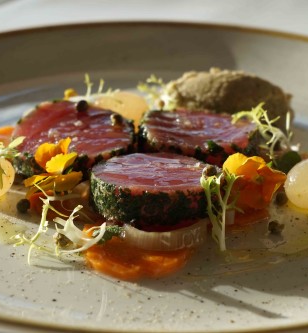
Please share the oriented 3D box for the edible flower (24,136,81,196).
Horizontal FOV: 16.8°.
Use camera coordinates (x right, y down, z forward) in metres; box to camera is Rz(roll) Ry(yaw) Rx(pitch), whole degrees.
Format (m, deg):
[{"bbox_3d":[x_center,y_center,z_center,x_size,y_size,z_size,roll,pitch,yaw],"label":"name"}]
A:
[{"bbox_3d":[-0.038,0.000,0.393,0.020,0.019,0.017,20,32,35],"label":"edible flower"}]

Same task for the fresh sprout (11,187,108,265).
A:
[{"bbox_3d":[-0.033,0.020,0.359,0.034,0.019,0.026,1,25,0],"label":"fresh sprout"}]

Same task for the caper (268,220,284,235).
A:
[{"bbox_3d":[0.044,0.022,0.373,0.006,0.005,0.006,1,25,0],"label":"caper"}]

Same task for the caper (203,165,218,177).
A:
[{"bbox_3d":[0.021,0.002,0.380,0.005,0.005,0.005,1,25,0],"label":"caper"}]

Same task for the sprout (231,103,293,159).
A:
[{"bbox_3d":[0.043,-0.014,0.419,0.025,0.021,0.016,1,25,0],"label":"sprout"}]

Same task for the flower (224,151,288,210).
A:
[{"bbox_3d":[0.039,0.006,0.396,0.024,0.021,0.014,-4,25,-10],"label":"flower"}]

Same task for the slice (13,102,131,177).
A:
[{"bbox_3d":[-0.032,-0.009,0.416,0.049,0.011,0.047,-2,34,1],"label":"slice"}]

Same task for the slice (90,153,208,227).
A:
[{"bbox_3d":[-0.001,0.008,0.383,0.044,0.012,0.043,1,22,0],"label":"slice"}]

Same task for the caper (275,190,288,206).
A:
[{"bbox_3d":[0.048,0.012,0.394,0.005,0.005,0.005,1,25,0],"label":"caper"}]

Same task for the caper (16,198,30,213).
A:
[{"bbox_3d":[-0.050,0.015,0.397,0.005,0.005,0.005,1,25,0],"label":"caper"}]

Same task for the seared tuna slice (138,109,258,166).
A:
[{"bbox_3d":[0.017,-0.010,0.420,0.047,0.012,0.045,5,24,-2],"label":"seared tuna slice"}]

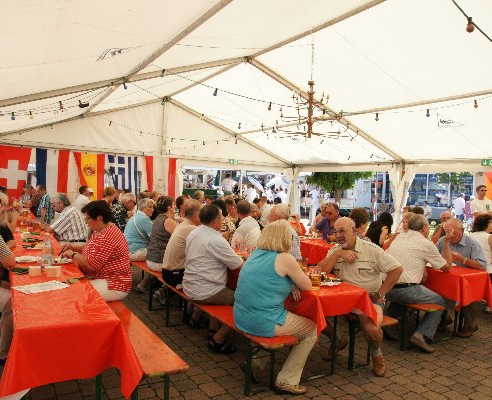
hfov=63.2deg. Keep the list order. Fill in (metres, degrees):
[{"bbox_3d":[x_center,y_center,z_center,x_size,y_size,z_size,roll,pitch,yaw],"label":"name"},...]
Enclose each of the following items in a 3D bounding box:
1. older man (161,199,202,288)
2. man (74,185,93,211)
[{"bbox_3d":[-0.585,0.721,4.614,0.750,1.380,0.520,2,2,-32],"label":"older man"},{"bbox_3d":[-3.766,0.398,9.610,0.653,1.423,0.487,1,2,-31],"label":"man"}]

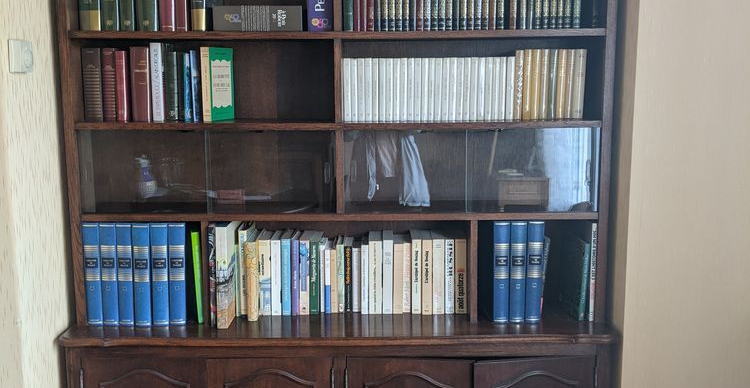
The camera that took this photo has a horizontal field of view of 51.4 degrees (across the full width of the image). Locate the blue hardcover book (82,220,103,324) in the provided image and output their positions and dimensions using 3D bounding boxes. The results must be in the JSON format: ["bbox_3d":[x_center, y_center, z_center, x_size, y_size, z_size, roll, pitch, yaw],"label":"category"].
[{"bbox_3d":[-0.783,0.209,2.275,0.043,0.291,0.215,0,8,0],"label":"blue hardcover book"}]

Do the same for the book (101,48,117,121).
[{"bbox_3d":[-0.767,-0.323,2.317,0.036,0.209,0.135,0,9,0],"label":"book"}]

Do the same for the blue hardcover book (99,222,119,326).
[{"bbox_3d":[-0.715,0.202,2.196,0.047,0.284,0.210,0,9,0],"label":"blue hardcover book"}]

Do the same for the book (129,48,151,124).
[{"bbox_3d":[-0.632,-0.303,2.170,0.048,0.200,0.135,0,8,0],"label":"book"}]

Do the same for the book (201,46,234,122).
[{"bbox_3d":[-0.464,-0.322,2.308,0.028,0.215,0.135,3,9,18],"label":"book"}]

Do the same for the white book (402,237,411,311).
[{"bbox_3d":[0.097,0.241,2.389,0.022,0.212,0.135,0,8,0],"label":"white book"}]

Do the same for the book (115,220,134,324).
[{"bbox_3d":[-0.672,0.202,2.196,0.047,0.285,0.210,0,9,0],"label":"book"}]

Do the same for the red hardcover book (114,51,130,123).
[{"bbox_3d":[-0.663,-0.290,2.110,0.033,0.187,0.125,0,9,0],"label":"red hardcover book"}]

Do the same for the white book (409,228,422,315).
[{"bbox_3d":[0.122,0.232,2.334,0.027,0.221,0.138,0,8,0],"label":"white book"}]

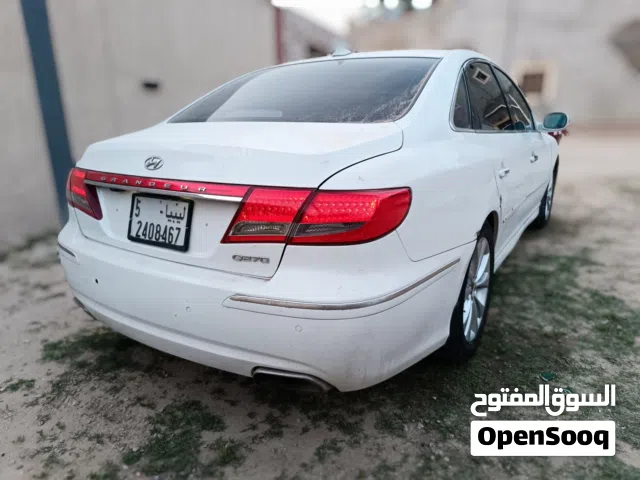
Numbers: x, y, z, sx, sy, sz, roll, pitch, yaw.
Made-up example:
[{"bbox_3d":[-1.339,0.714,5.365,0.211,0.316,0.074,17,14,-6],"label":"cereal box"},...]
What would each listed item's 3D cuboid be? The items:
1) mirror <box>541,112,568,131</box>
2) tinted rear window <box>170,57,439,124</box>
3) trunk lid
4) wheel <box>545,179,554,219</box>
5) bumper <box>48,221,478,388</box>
[{"bbox_3d":[1.810,-0.914,3.423,0.210,0.150,0.120,12,21,39],"label":"mirror"},{"bbox_3d":[-0.067,-0.751,2.202,1.280,0.150,0.860,9,41,31],"label":"tinted rear window"},{"bbox_3d":[-0.415,-0.230,1.766,1.320,0.450,0.650,9,19,31],"label":"trunk lid"},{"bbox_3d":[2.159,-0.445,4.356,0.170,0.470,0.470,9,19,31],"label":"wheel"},{"bbox_3d":[-0.414,0.143,1.864,1.830,0.490,0.810,9,19,31],"label":"bumper"}]

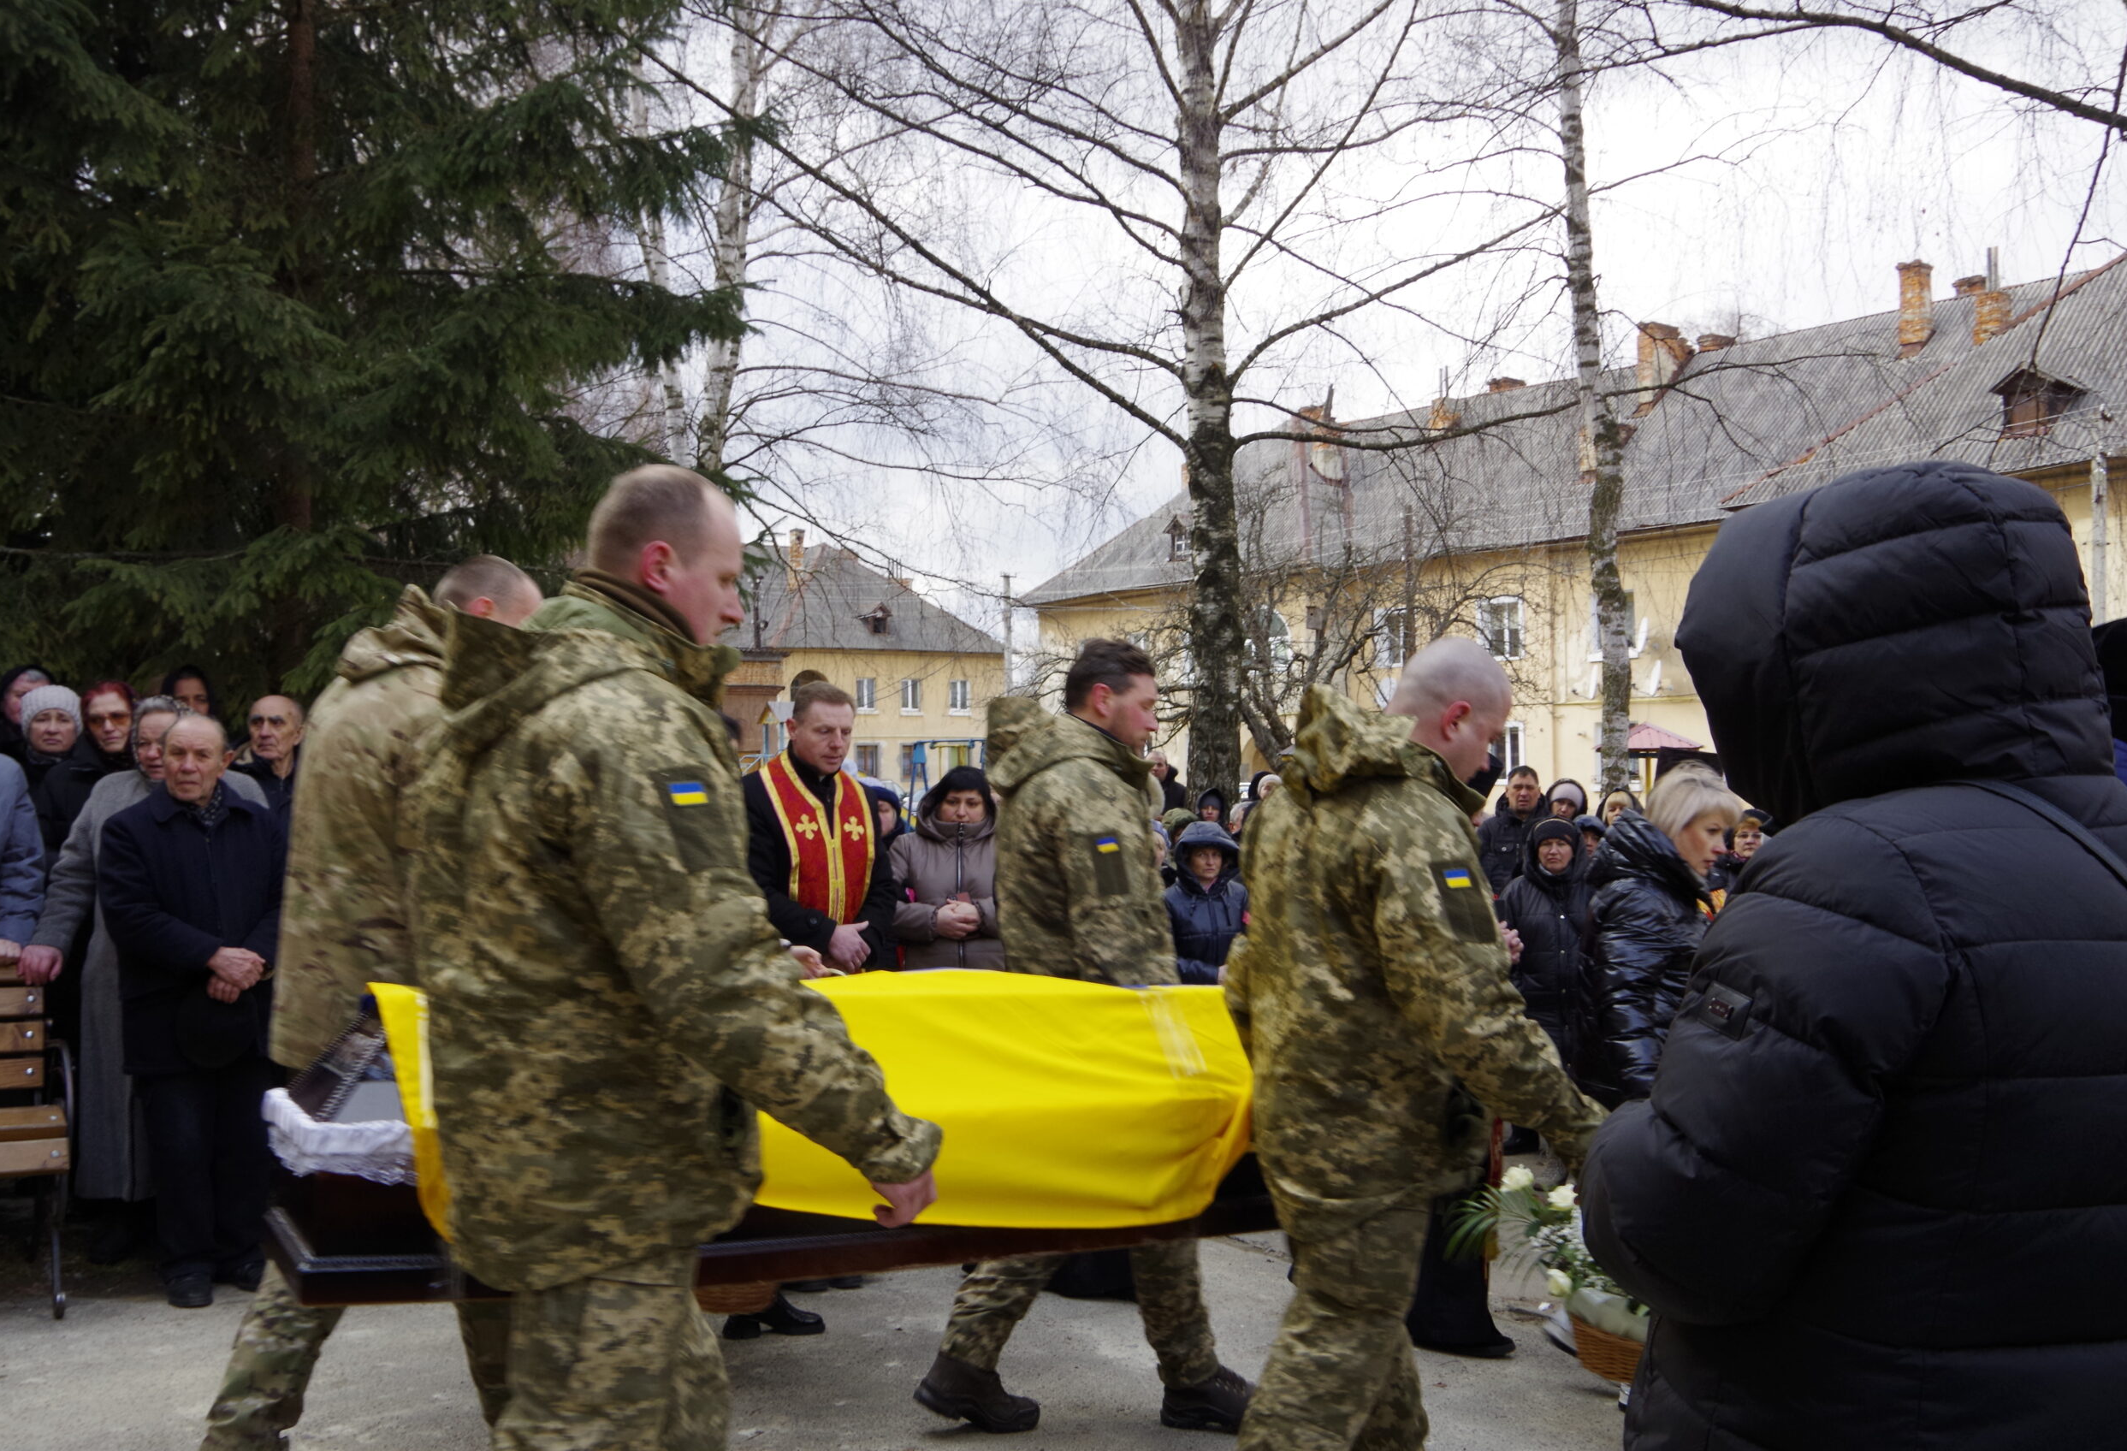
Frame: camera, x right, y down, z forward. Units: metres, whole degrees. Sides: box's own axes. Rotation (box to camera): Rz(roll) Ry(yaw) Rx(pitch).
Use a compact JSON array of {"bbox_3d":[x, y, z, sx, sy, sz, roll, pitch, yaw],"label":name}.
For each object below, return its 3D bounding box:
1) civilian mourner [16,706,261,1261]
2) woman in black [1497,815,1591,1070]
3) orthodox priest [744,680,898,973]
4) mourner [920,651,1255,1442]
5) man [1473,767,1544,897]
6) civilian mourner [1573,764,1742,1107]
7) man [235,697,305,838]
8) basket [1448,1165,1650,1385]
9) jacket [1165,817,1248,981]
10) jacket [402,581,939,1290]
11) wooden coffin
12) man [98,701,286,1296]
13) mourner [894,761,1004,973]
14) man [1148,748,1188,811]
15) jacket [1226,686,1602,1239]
[{"bbox_3d":[-2.812,0.773,4.996,0.680,1.700,0.440,1,-3,-25],"label":"civilian mourner"},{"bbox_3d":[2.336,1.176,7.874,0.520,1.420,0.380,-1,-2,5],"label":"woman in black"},{"bbox_3d":[-0.651,0.755,4.469,0.580,1.750,0.420,0,-2,-12],"label":"orthodox priest"},{"bbox_3d":[0.049,0.687,3.618,0.740,1.760,0.580,0,-2,-15],"label":"mourner"},{"bbox_3d":[2.333,1.065,8.366,0.520,1.720,0.360,-1,-2,13],"label":"man"},{"bbox_3d":[1.447,0.864,3.969,0.420,1.550,0.520,-2,-3,29],"label":"civilian mourner"},{"bbox_3d":[-2.629,0.759,5.469,0.520,1.720,0.340,0,-2,-12],"label":"man"},{"bbox_3d":[1.184,1.263,3.800,0.550,0.530,0.440,-1,-2,18],"label":"basket"},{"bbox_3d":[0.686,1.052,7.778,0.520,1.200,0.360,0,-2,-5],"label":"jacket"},{"bbox_3d":[-0.532,0.286,2.200,0.670,0.900,0.540,0,-2,-18],"label":"jacket"},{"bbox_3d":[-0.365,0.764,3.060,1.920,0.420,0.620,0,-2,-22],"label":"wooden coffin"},{"bbox_3d":[-2.490,0.802,4.667,0.540,1.670,0.380,1,-3,-34],"label":"man"},{"bbox_3d":[-0.332,0.904,5.272,0.540,1.550,0.380,0,-2,-3],"label":"mourner"},{"bbox_3d":[0.766,1.041,11.969,0.520,1.720,0.340,-2,-2,30],"label":"man"},{"bbox_3d":[0.571,0.390,2.700,0.600,0.880,0.540,0,-2,-20],"label":"jacket"}]

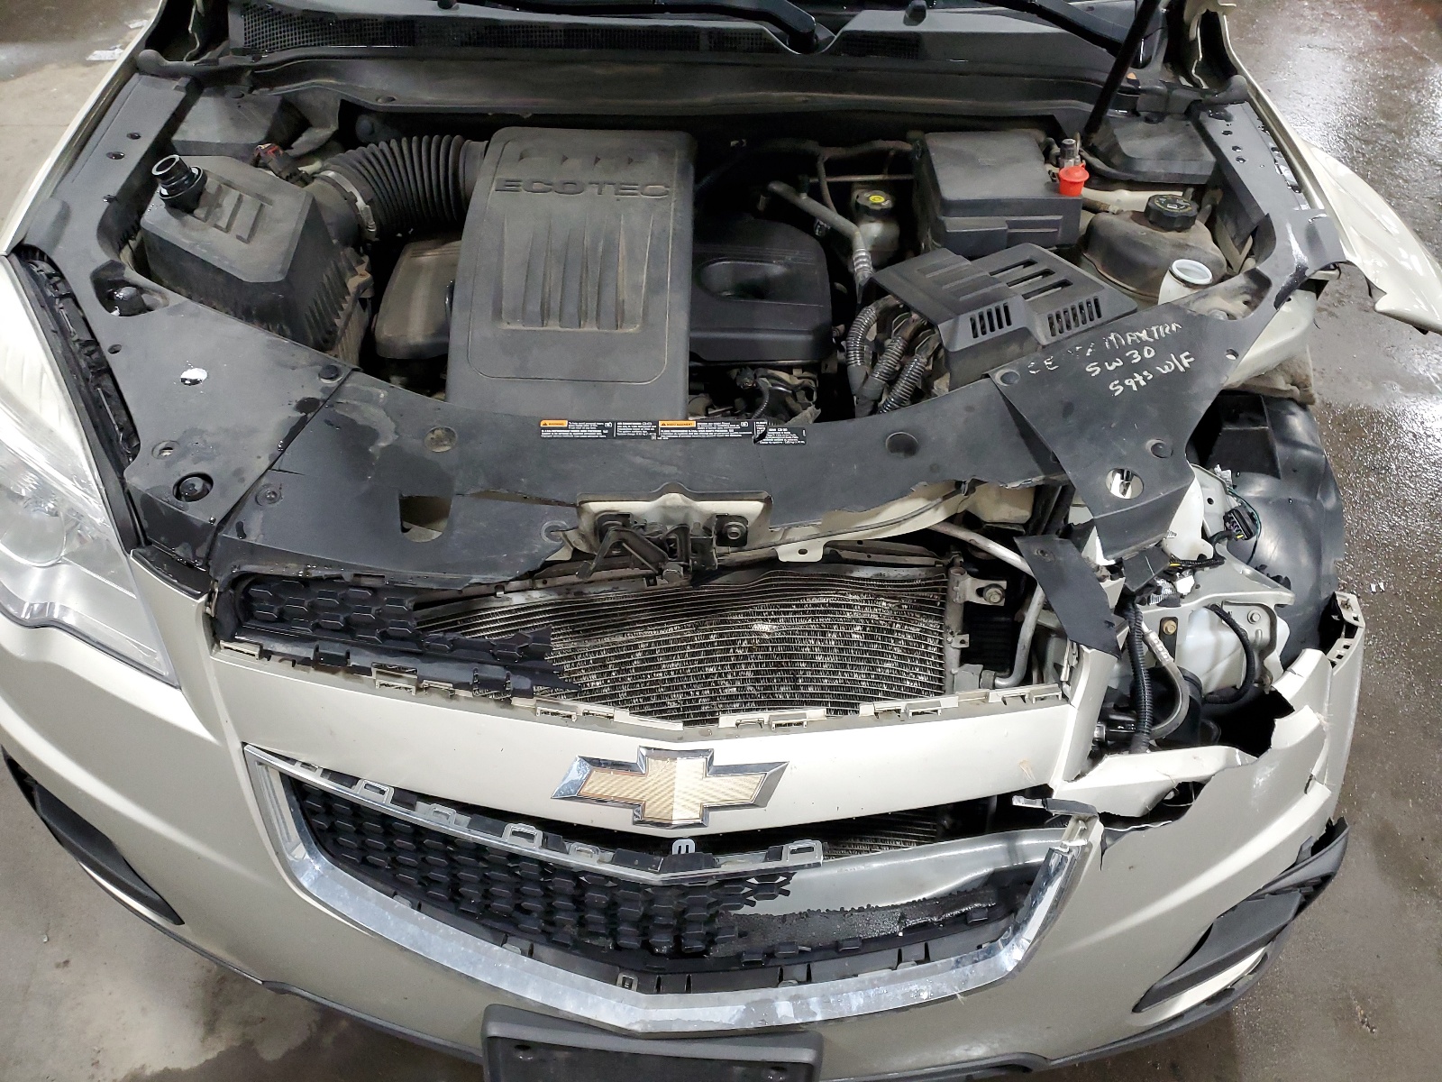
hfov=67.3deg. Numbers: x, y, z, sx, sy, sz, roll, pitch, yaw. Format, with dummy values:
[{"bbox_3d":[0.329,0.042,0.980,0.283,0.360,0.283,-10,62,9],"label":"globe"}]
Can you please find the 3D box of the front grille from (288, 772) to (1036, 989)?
[{"bbox_3d":[-0.060,0.335,1.095,0.720,0.190,0.150,0,45,-2],"label":"front grille"}]

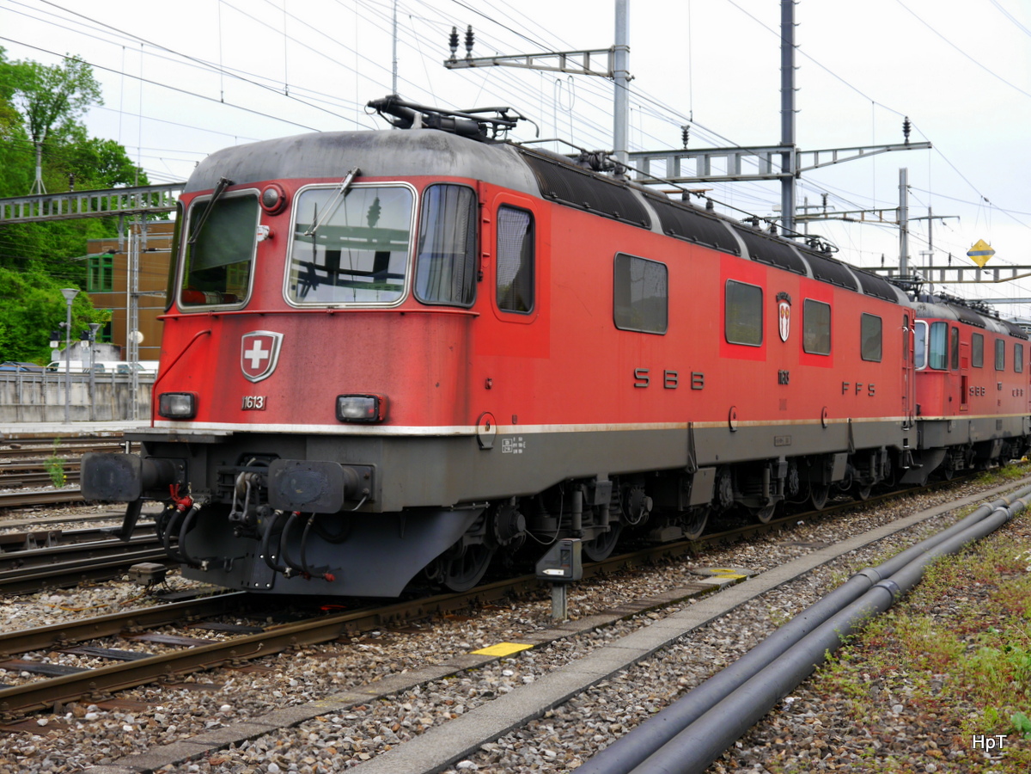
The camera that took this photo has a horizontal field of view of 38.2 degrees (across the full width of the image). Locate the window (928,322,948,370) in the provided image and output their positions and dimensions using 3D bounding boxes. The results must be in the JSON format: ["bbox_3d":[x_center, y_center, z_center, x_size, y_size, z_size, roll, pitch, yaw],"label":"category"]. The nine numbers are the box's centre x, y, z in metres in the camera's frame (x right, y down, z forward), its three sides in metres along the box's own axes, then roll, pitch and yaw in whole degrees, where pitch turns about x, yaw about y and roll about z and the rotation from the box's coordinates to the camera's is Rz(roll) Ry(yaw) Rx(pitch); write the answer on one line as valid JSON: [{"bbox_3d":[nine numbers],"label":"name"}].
[{"bbox_3d":[8.035,-0.777,28.380,0.460,0.910,0.120,4,-5,-17],"label":"window"}]

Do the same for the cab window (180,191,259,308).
[{"bbox_3d":[-2.393,-1.090,12.011,0.948,0.943,0.060,-3,-12,42],"label":"cab window"}]

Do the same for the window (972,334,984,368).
[{"bbox_3d":[9.754,-0.763,31.478,0.060,0.710,1.370,0,-1,27],"label":"window"}]

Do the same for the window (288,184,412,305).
[{"bbox_3d":[-1.272,-1.089,11.445,0.948,0.943,0.060,3,-10,11],"label":"window"}]

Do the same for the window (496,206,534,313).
[{"bbox_3d":[-0.010,-1.026,12.118,0.060,0.865,0.675,0,-1,27],"label":"window"}]

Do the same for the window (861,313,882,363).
[{"bbox_3d":[5.501,-0.755,23.049,0.060,0.720,1.360,0,-1,27],"label":"window"}]

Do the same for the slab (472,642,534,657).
[{"bbox_3d":[-0.087,1.875,10.462,0.257,0.060,0.530,0,-1,27],"label":"slab"}]

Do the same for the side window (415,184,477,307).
[{"bbox_3d":[-0.537,-1.087,11.387,0.460,0.930,0.120,4,-5,-17],"label":"side window"}]

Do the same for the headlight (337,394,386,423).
[{"bbox_3d":[-1.149,0.161,11.189,0.375,0.210,0.145,0,-1,27],"label":"headlight"}]

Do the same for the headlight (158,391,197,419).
[{"bbox_3d":[-2.673,0.160,11.957,0.375,0.210,0.145,0,-1,27],"label":"headlight"}]

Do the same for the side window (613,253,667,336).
[{"bbox_3d":[1.218,-0.893,14.554,0.060,0.725,1.380,0,-1,27],"label":"side window"}]

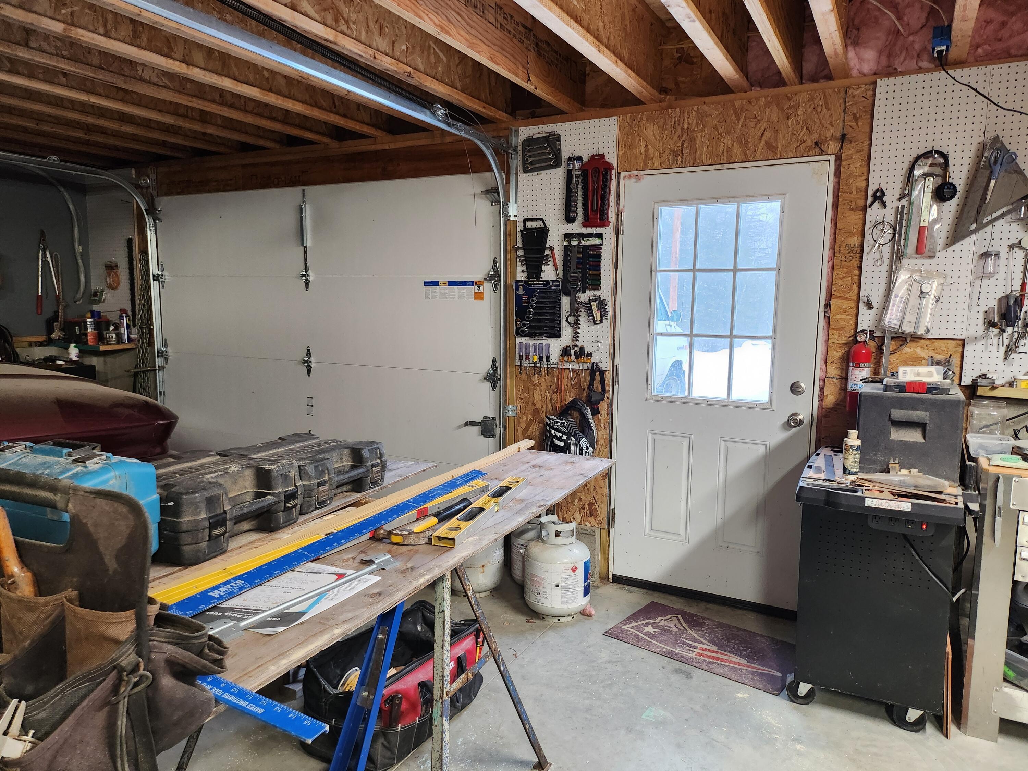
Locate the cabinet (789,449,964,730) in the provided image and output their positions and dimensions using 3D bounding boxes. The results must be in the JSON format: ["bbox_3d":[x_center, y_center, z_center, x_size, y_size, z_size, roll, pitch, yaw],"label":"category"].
[{"bbox_3d":[1.369,0.739,2.752,0.510,0.845,0.730,4,9,27],"label":"cabinet"}]

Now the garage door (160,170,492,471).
[{"bbox_3d":[-1.272,-0.149,4.469,2.740,2.130,0.060,4,9,26],"label":"garage door"}]

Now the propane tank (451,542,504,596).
[{"bbox_3d":[-0.207,0.811,3.600,0.310,0.450,0.310,0,8,0],"label":"propane tank"}]

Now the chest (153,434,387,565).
[{"bbox_3d":[-0.710,0.276,1.998,0.315,0.160,0.770,4,9,27],"label":"chest"}]

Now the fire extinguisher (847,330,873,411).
[{"bbox_3d":[1.457,-0.059,3.005,0.090,0.350,0.100,4,9,27],"label":"fire extinguisher"}]

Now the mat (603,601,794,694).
[{"bbox_3d":[0.850,1.127,3.133,0.768,0.008,0.453,7,10,38],"label":"mat"}]

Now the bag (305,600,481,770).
[{"bbox_3d":[-0.407,1.053,2.575,0.330,0.290,0.600,4,9,26],"label":"bag"}]

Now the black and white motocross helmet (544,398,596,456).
[{"bbox_3d":[0.274,0.262,3.554,0.245,0.350,0.270,5,20,26],"label":"black and white motocross helmet"}]

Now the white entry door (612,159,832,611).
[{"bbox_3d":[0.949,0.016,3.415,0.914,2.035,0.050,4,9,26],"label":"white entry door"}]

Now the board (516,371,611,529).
[{"bbox_3d":[0.242,0.317,3.768,0.535,0.830,0.020,4,9,27],"label":"board"}]

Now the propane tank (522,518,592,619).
[{"bbox_3d":[0.207,0.854,3.322,0.310,0.450,0.310,0,8,0],"label":"propane tank"}]

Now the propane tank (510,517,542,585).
[{"bbox_3d":[0.140,0.808,3.636,0.310,0.450,0.310,4,9,27],"label":"propane tank"}]

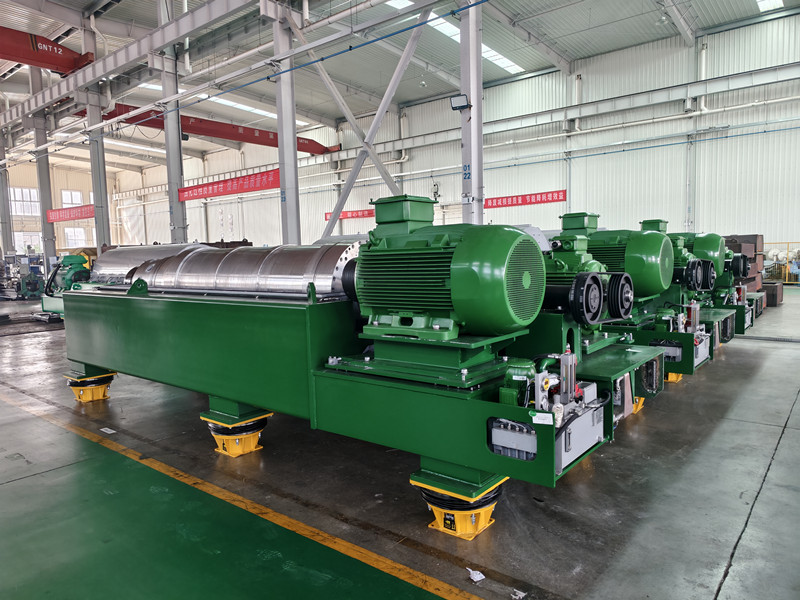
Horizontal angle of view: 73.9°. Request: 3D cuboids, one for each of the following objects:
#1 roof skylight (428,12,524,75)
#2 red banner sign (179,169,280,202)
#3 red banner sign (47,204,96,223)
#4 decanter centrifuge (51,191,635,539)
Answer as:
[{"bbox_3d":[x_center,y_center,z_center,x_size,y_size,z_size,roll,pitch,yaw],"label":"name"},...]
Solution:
[{"bbox_3d":[4.856,-15.222,32.177,1.050,0.120,10.210,2,3,38],"label":"roof skylight"},{"bbox_3d":[-7.131,-4.544,21.625,6.800,0.680,0.060,2,5,38],"label":"red banner sign"},{"bbox_3d":[-18.697,-4.866,30.077,6.600,0.680,0.060,2,5,38],"label":"red banner sign"},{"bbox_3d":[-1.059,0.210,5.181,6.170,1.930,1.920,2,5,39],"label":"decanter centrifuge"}]

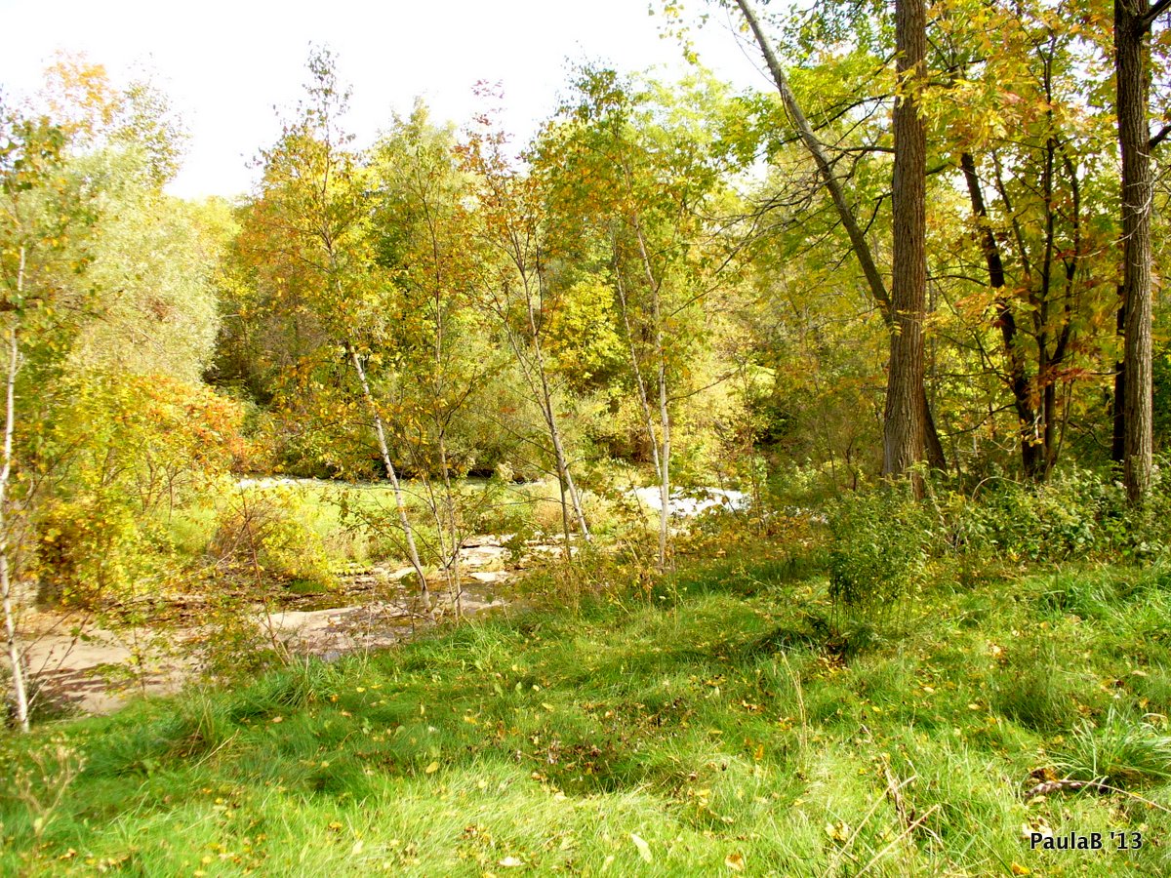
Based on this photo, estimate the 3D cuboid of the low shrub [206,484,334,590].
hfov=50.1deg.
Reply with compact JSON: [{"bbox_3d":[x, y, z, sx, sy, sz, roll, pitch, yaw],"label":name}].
[{"bbox_3d":[-3.823,1.223,15.300,1.550,1.300,1.350,0,1,0],"label":"low shrub"}]

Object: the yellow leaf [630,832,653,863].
[{"bbox_3d":[0.188,1.370,4.200,0.050,0.130,0.020,-1,-43,-41],"label":"yellow leaf"}]

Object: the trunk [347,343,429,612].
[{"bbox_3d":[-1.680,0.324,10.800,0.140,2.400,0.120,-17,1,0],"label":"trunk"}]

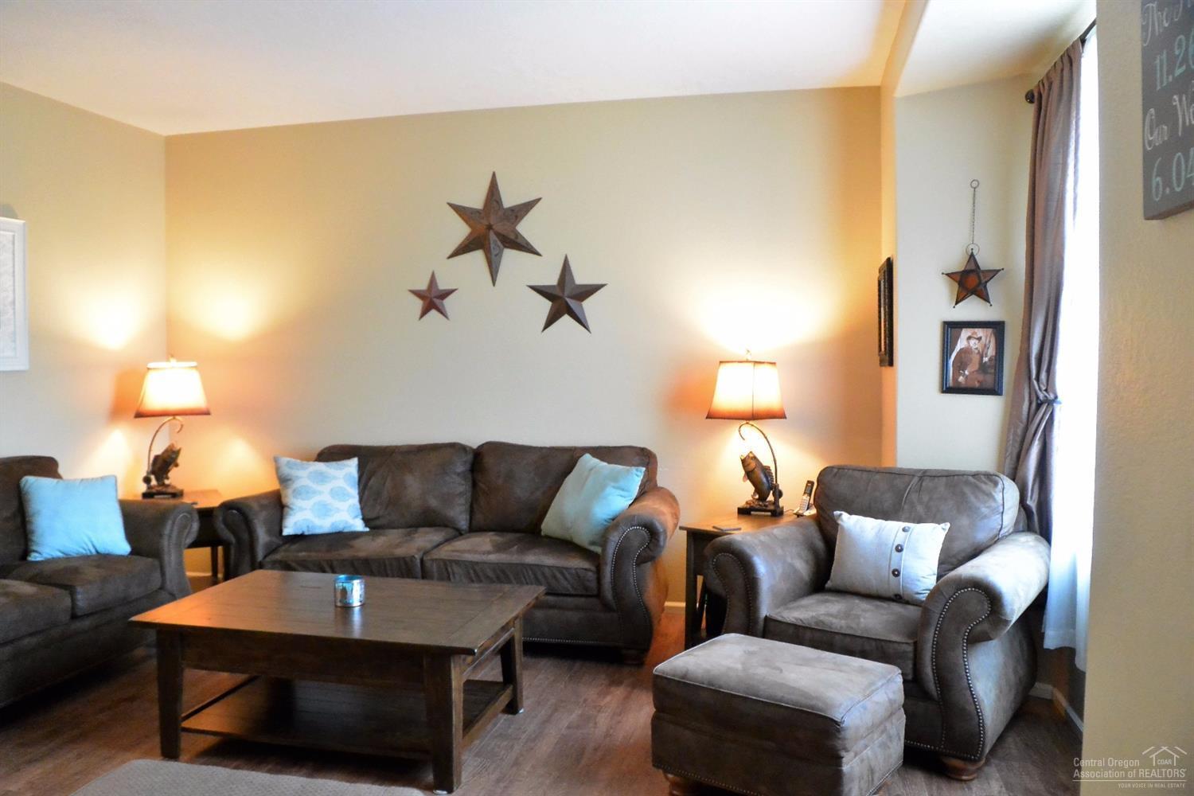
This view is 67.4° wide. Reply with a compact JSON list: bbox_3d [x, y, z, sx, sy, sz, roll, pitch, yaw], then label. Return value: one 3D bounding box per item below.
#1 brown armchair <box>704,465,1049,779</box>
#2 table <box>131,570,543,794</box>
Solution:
[{"bbox_3d":[1.125,0.751,3.472,1.100,0.930,0.930,1,3,36],"label":"brown armchair"},{"bbox_3d":[-0.900,0.991,3.279,1.260,0.483,0.750,0,2,14],"label":"table"}]

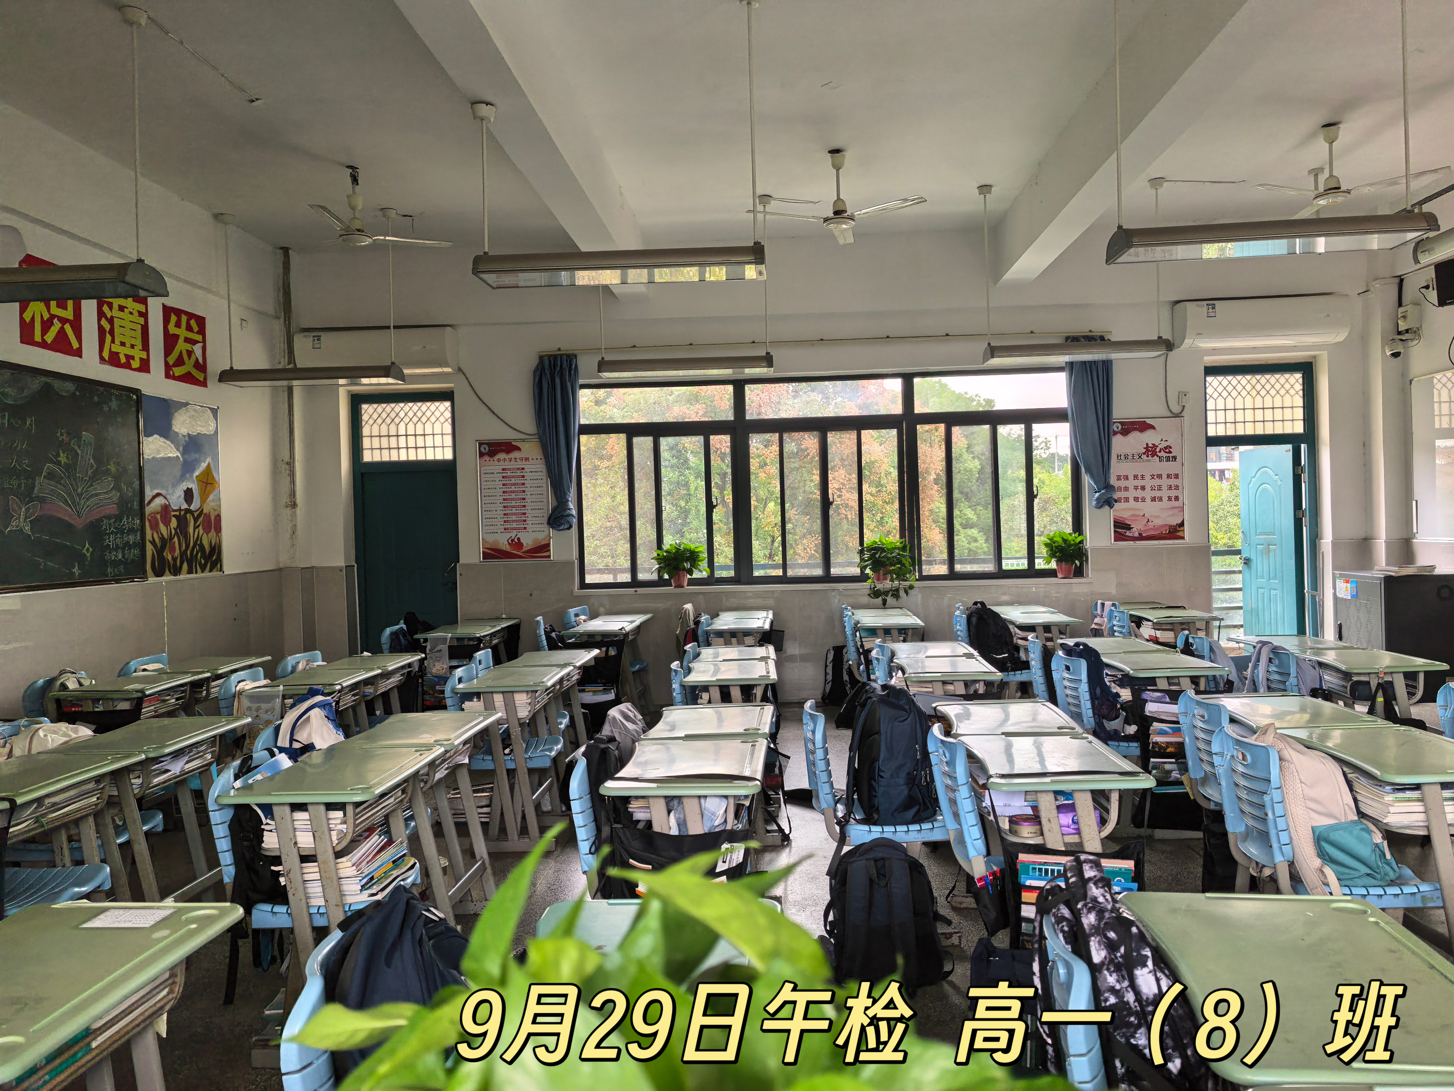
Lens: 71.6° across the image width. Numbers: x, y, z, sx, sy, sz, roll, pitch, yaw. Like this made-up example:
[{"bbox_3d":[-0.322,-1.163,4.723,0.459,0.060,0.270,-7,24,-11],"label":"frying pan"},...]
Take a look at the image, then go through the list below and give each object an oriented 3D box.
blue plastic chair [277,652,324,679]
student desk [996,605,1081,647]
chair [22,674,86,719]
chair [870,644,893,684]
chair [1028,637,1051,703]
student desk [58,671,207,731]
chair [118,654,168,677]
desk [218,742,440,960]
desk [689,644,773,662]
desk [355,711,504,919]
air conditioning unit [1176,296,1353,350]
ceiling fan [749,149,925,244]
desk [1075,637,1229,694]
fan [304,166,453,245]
[{"bbox_3d":[-2.123,1.000,5.564,0.490,0.790,0.410,-2,1,4],"label":"blue plastic chair"},{"bbox_3d":[2.174,0.876,6.993,0.440,0.745,0.600,-2,1,4],"label":"student desk"},{"bbox_3d":[-3.046,1.025,4.871,0.460,0.810,0.410,-2,1,4],"label":"chair"},{"bbox_3d":[0.973,0.932,4.866,0.500,0.815,0.420,-2,1,3],"label":"chair"},{"bbox_3d":[1.833,0.880,5.224,0.460,0.810,0.410,-2,1,4],"label":"chair"},{"bbox_3d":[-2.804,1.042,4.813,0.430,0.765,0.600,-2,1,3],"label":"student desk"},{"bbox_3d":[-2.984,1.035,5.588,0.500,0.815,0.420,-2,1,3],"label":"chair"},{"bbox_3d":[-1.119,1.035,2.986,0.440,0.745,0.600,-2,1,4],"label":"desk"},{"bbox_3d":[0.051,0.949,5.336,0.420,0.765,0.600,-2,1,3],"label":"desk"},{"bbox_3d":[-1.082,1.024,3.574,0.440,0.745,0.600,-2,1,4],"label":"desk"},{"bbox_3d":[4.062,-1.694,7.691,1.160,0.335,0.255,-2,1,4],"label":"air conditioning unit"},{"bbox_3d":[0.684,-2.167,6.212,1.130,0.480,1.060,-2,1,4],"label":"ceiling fan"},{"bbox_3d":[1.953,0.907,4.563,0.420,0.765,0.610,-2,1,3],"label":"desk"},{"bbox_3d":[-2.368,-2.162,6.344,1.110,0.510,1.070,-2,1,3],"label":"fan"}]

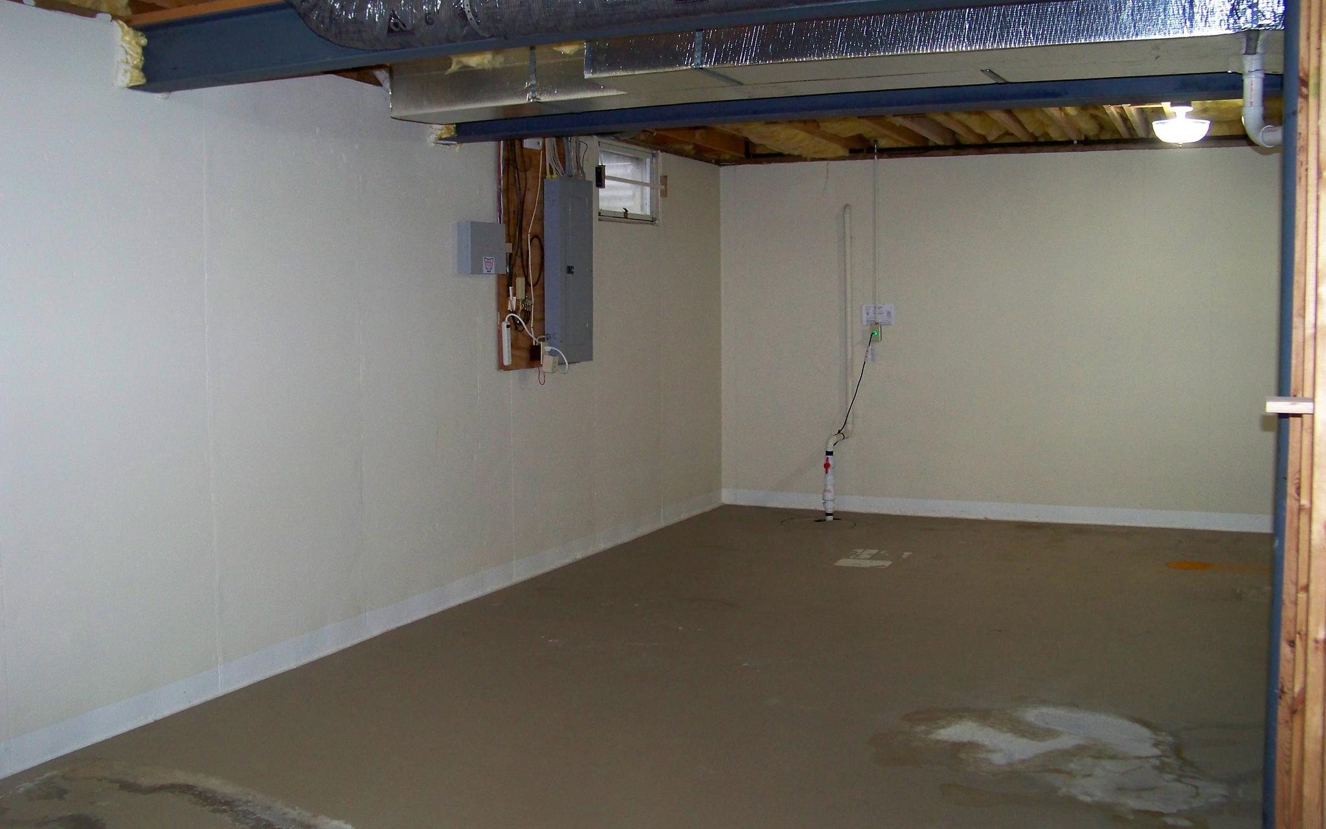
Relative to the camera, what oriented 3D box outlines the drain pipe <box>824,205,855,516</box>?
[{"bbox_3d":[1.127,-0.347,8.089,0.088,2.028,0.411,2,5,24],"label":"drain pipe"}]

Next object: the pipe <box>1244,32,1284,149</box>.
[{"bbox_3d":[1.814,-0.963,3.793,0.148,0.343,0.151,2,5,24],"label":"pipe"}]

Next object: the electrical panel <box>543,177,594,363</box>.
[{"bbox_3d":[-0.489,-0.744,6.573,0.104,0.943,0.362,2,5,24],"label":"electrical panel"}]

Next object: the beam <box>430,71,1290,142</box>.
[{"bbox_3d":[0.547,-1.272,4.957,3.439,0.203,0.144,2,5,24],"label":"beam"}]

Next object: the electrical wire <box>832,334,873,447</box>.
[{"bbox_3d":[1.212,-0.161,8.067,0.212,0.712,0.301,2,5,24],"label":"electrical wire"}]

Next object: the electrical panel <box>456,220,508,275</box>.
[{"bbox_3d":[-0.835,-0.763,5.828,0.078,0.237,0.291,2,5,24],"label":"electrical panel"}]

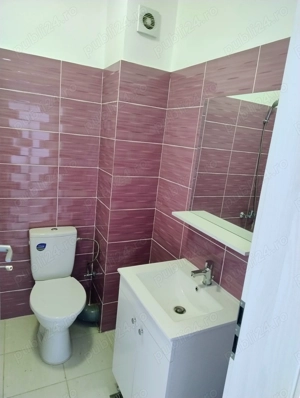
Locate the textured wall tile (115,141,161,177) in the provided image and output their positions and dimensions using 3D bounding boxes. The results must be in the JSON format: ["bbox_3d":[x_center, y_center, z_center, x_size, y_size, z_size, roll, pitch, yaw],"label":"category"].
[{"bbox_3d":[-0.083,-0.284,1.999,0.372,0.250,0.010,-1,14,-27],"label":"textured wall tile"}]

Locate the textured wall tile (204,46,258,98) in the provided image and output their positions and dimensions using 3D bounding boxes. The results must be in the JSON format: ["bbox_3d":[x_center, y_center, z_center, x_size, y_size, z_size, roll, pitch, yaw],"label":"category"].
[{"bbox_3d":[0.412,-0.628,1.465,0.010,0.250,0.398,-1,15,-28],"label":"textured wall tile"}]

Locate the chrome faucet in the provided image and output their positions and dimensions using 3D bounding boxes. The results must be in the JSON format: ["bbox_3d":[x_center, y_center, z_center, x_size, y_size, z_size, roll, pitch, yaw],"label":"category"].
[{"bbox_3d":[0.289,0.406,1.498,0.140,0.137,0.048,-1,15,-28],"label":"chrome faucet"}]

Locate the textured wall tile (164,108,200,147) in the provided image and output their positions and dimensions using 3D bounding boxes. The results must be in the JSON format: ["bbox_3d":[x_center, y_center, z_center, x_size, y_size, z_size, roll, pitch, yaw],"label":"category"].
[{"bbox_3d":[0.206,-0.477,1.851,0.010,0.250,0.389,-1,15,-28],"label":"textured wall tile"}]

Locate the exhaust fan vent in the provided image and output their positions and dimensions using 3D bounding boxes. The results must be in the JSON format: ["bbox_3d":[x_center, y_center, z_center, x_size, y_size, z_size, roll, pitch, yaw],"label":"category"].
[{"bbox_3d":[-0.011,-1.137,1.785,0.145,0.150,0.026,-1,14,-27],"label":"exhaust fan vent"}]

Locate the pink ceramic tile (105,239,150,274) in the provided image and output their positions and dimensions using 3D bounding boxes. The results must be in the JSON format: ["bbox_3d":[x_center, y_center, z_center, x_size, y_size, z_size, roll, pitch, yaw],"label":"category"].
[{"bbox_3d":[-0.160,0.448,2.167,0.372,0.250,0.010,-1,14,-27],"label":"pink ceramic tile"}]

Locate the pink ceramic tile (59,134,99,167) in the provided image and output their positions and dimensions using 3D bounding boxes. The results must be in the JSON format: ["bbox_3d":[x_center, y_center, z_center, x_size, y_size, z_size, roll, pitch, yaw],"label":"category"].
[{"bbox_3d":[-0.547,-0.369,2.159,0.312,0.250,0.010,-1,15,-28],"label":"pink ceramic tile"}]

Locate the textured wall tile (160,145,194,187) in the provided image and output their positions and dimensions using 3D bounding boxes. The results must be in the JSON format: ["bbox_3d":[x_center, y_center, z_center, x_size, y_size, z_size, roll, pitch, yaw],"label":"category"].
[{"bbox_3d":[0.181,-0.237,1.915,0.010,0.250,0.386,-1,15,-28],"label":"textured wall tile"}]

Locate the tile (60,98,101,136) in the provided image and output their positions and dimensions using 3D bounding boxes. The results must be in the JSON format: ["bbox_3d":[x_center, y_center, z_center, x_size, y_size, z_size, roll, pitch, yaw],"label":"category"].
[{"bbox_3d":[-0.525,-0.616,2.112,0.306,0.250,0.010,-1,14,-27],"label":"tile"}]

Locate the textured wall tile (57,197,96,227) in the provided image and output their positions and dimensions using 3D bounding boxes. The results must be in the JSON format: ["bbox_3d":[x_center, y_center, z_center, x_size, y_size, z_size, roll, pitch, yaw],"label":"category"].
[{"bbox_3d":[-0.598,0.116,2.271,0.312,0.250,0.010,-1,15,-28],"label":"textured wall tile"}]

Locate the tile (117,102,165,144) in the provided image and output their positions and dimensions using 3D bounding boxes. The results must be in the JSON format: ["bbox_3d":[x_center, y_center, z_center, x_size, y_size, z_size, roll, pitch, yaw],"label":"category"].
[{"bbox_3d":[-0.057,-0.528,1.943,0.372,0.250,0.010,-1,14,-27],"label":"tile"}]

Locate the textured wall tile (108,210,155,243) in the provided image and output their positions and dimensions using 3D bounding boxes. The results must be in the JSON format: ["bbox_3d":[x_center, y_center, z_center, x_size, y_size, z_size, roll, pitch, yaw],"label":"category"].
[{"bbox_3d":[-0.133,0.204,2.098,0.376,0.250,0.010,-1,15,-28],"label":"textured wall tile"}]

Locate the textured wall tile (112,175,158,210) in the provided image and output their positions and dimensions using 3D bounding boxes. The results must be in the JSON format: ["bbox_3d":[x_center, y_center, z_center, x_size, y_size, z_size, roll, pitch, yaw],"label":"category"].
[{"bbox_3d":[-0.107,-0.038,2.042,0.376,0.250,0.010,-1,15,-28],"label":"textured wall tile"}]

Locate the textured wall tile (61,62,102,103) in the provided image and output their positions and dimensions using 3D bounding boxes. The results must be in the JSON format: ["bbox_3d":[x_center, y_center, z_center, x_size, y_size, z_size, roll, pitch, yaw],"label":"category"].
[{"bbox_3d":[-0.496,-0.854,2.048,0.312,0.250,0.010,-1,15,-28],"label":"textured wall tile"}]

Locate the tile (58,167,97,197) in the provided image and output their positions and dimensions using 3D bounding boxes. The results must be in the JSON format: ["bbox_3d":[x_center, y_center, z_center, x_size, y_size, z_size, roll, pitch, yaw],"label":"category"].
[{"bbox_3d":[-0.577,-0.128,2.224,0.306,0.250,0.010,-1,14,-27],"label":"tile"}]

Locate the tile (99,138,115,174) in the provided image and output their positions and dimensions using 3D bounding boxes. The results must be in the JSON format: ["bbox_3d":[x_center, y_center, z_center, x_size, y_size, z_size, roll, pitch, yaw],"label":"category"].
[{"bbox_3d":[-0.329,-0.323,2.060,0.010,0.250,0.383,-1,15,-28],"label":"tile"}]

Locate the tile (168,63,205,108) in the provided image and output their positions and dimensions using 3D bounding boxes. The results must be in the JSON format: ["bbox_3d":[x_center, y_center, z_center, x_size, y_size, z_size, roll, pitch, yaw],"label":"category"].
[{"bbox_3d":[0.232,-0.725,1.803,0.010,0.250,0.386,-1,15,-28],"label":"tile"}]

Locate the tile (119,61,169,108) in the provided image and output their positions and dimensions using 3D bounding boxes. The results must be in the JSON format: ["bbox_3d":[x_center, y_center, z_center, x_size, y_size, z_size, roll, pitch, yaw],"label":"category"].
[{"bbox_3d":[-0.031,-0.765,1.875,0.376,0.250,0.010,-1,15,-28],"label":"tile"}]

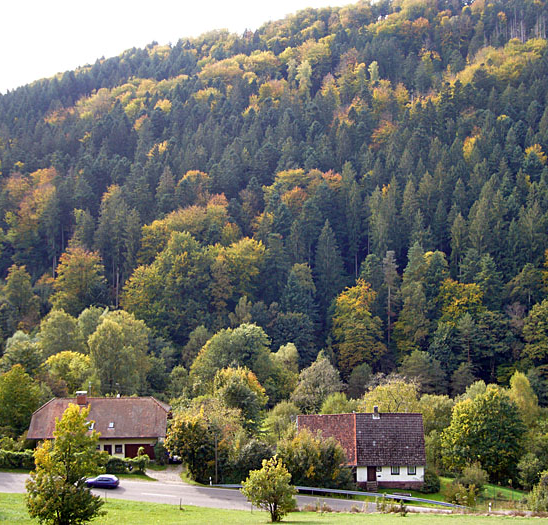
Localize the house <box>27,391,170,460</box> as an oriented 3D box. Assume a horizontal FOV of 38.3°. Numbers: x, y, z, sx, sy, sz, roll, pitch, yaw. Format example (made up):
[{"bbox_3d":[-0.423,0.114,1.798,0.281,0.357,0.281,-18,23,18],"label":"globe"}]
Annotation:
[{"bbox_3d":[-22.550,21.200,105.100,17.600,8.400,10.000,0,0,-2],"label":"house"}]

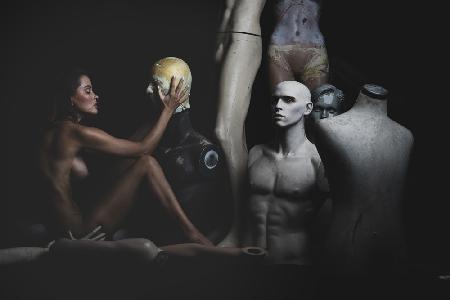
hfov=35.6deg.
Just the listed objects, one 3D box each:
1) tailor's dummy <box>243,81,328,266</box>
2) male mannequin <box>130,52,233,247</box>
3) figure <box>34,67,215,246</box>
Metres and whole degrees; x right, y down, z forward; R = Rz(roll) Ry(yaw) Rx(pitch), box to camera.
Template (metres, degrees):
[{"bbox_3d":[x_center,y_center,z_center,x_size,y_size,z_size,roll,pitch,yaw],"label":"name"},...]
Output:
[{"bbox_3d":[0.279,0.117,3.300,0.410,0.880,0.270,3,7,28],"label":"tailor's dummy"},{"bbox_3d":[-0.224,0.014,3.500,0.300,0.940,0.470,-6,8,-43],"label":"male mannequin"},{"bbox_3d":[-0.481,0.042,3.400,0.830,0.870,0.450,-1,6,-7],"label":"figure"}]

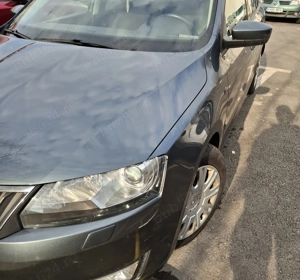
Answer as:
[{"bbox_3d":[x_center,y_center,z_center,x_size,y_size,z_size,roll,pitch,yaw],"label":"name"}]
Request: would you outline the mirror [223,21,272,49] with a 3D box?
[{"bbox_3d":[0.589,-0.635,1.705,0.235,0.145,0.135,12,30,21],"label":"mirror"}]

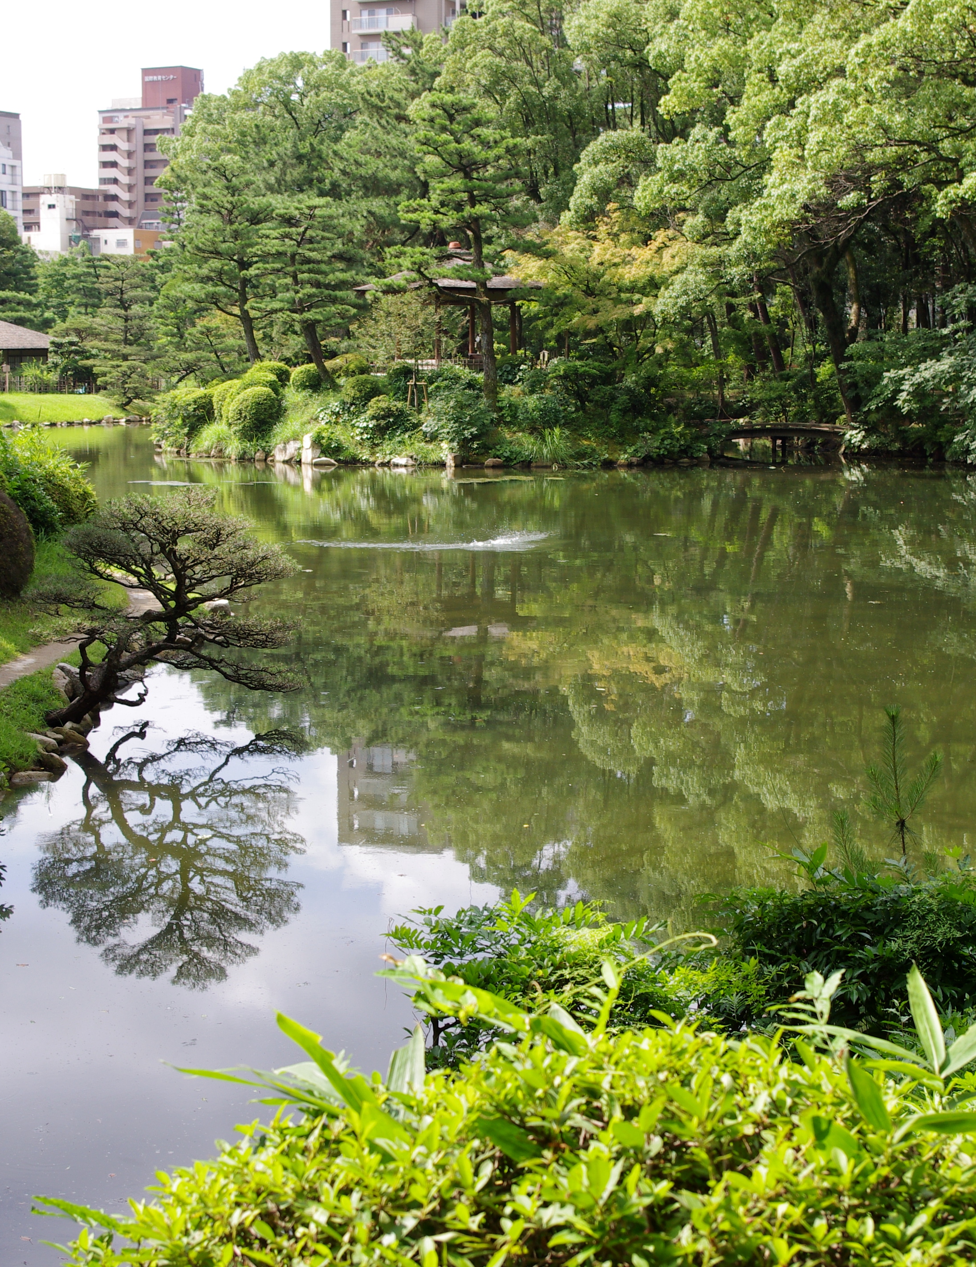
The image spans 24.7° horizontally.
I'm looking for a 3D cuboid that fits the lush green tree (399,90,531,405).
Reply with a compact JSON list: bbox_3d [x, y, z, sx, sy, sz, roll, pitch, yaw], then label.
[{"bbox_3d":[-0.664,-10.993,63.915,3.771,9.045,3.800,0,7,0],"label":"lush green tree"}]

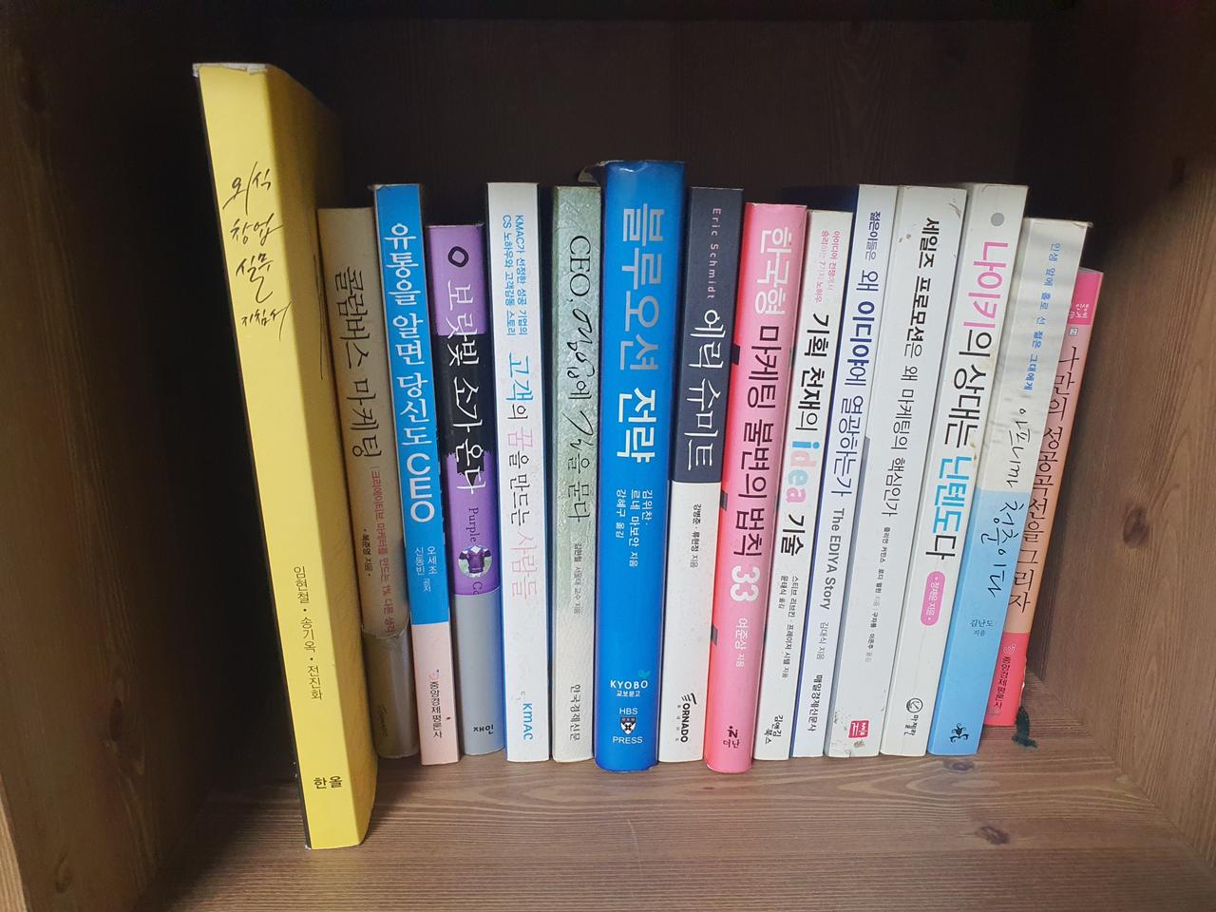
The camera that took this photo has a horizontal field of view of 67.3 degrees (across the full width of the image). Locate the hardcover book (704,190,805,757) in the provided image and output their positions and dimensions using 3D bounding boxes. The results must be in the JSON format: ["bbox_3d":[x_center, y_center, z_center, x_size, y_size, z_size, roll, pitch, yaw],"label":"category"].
[{"bbox_3d":[0.052,0.000,0.409,0.020,0.218,0.152,2,16,-1],"label":"hardcover book"}]

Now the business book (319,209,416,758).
[{"bbox_3d":[-0.101,-0.001,0.414,0.018,0.216,0.150,-4,16,-10],"label":"business book"}]

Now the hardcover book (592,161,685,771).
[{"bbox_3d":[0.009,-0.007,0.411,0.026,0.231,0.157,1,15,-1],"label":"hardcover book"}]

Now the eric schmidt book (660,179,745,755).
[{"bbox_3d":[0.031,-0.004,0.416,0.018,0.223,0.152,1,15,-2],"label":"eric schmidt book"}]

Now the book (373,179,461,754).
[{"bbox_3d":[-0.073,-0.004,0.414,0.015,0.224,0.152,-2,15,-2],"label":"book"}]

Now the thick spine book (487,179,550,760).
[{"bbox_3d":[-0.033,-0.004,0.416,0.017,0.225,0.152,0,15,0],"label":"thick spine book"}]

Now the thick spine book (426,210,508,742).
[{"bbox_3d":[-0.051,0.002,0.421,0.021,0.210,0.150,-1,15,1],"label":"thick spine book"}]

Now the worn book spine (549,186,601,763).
[{"bbox_3d":[-0.015,-0.004,0.414,0.017,0.224,0.152,0,16,-2],"label":"worn book spine"}]

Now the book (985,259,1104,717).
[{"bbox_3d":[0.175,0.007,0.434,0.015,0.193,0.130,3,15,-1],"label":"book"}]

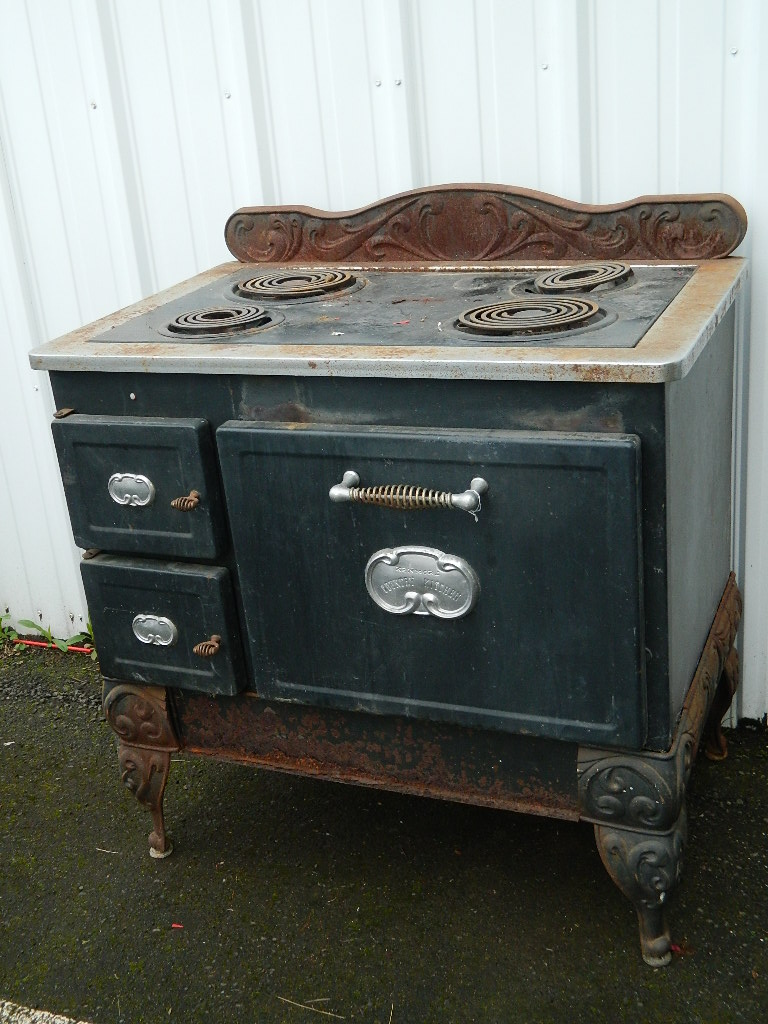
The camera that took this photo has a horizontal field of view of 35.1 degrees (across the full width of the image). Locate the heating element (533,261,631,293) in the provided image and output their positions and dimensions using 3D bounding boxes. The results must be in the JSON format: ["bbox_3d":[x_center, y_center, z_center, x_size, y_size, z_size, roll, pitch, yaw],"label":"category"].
[{"bbox_3d":[0.296,-0.348,1.820,0.148,0.019,0.148,-1,23,25],"label":"heating element"}]

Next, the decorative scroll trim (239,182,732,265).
[{"bbox_3d":[0.141,-0.492,2.064,0.934,0.125,0.032,4,24,23],"label":"decorative scroll trim"}]

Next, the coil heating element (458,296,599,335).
[{"bbox_3d":[0.198,-0.262,1.642,0.190,0.020,0.190,4,24,23],"label":"coil heating element"}]

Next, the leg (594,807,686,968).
[{"bbox_3d":[0.386,0.522,1.769,0.126,0.254,0.122,4,24,23],"label":"leg"}]

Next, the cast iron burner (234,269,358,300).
[{"bbox_3d":[-0.144,-0.369,1.991,0.190,0.020,0.190,4,24,23],"label":"cast iron burner"}]

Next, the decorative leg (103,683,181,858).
[{"bbox_3d":[-0.367,0.420,2.069,0.124,0.362,0.122,4,24,23],"label":"decorative leg"}]

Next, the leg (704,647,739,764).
[{"bbox_3d":[0.565,0.347,2.159,0.122,0.254,0.124,4,24,23],"label":"leg"}]

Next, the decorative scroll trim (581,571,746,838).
[{"bbox_3d":[0.449,0.270,1.902,0.146,0.140,0.586,4,24,23],"label":"decorative scroll trim"}]

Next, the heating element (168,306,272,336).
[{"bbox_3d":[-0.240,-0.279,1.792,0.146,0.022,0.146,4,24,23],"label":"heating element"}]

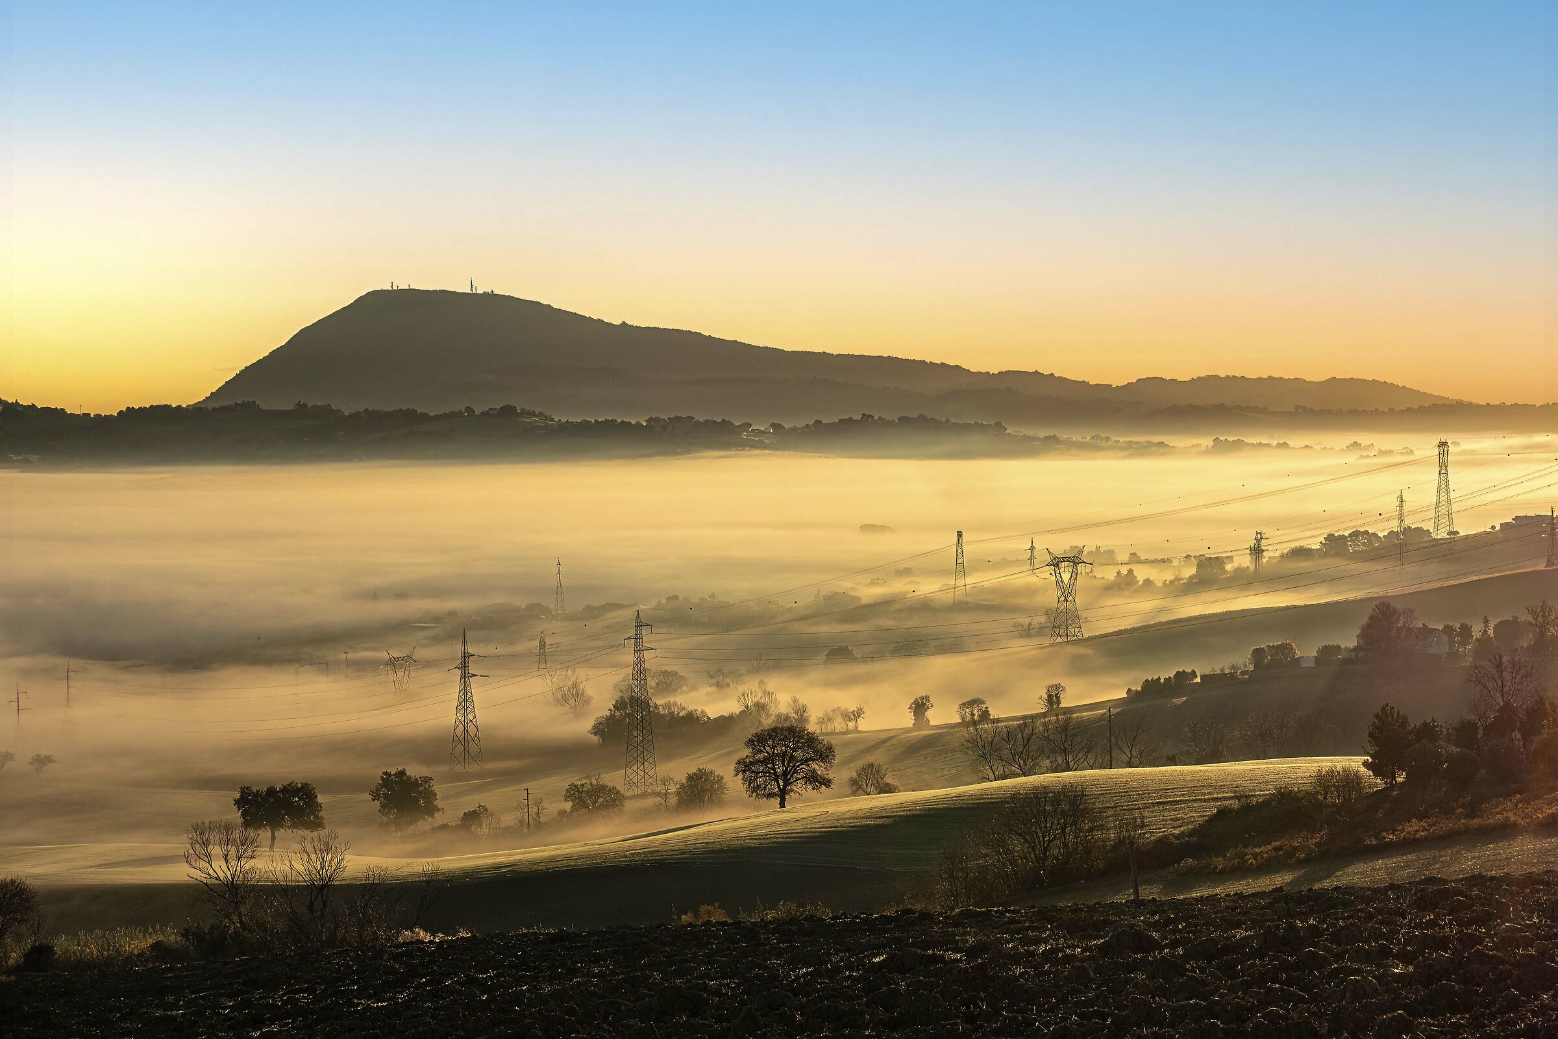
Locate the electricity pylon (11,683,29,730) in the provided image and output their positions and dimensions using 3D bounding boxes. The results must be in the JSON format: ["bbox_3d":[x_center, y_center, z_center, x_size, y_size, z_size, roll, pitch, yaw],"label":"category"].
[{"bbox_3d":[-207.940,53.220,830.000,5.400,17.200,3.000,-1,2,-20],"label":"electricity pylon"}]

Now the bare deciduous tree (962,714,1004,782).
[{"bbox_3d":[31.050,34.760,460.000,6.900,10.000,6.800,0,2,0],"label":"bare deciduous tree"}]

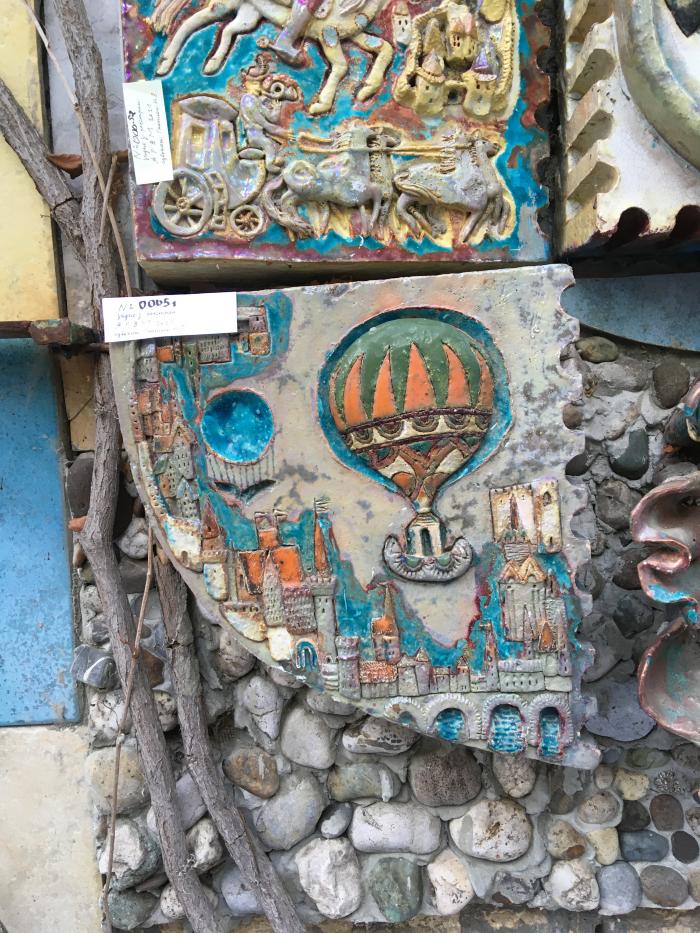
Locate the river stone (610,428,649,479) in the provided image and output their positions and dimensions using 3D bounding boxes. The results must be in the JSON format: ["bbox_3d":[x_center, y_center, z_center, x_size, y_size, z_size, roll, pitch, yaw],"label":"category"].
[{"bbox_3d":[0.278,-0.012,0.777,0.039,0.051,0.032,-2,8,2],"label":"river stone"}]

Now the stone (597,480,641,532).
[{"bbox_3d":[0.292,0.042,0.844,0.048,0.056,0.033,-2,5,0],"label":"stone"}]

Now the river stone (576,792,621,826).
[{"bbox_3d":[0.251,0.346,0.788,0.044,0.033,0.028,-1,5,0],"label":"river stone"}]

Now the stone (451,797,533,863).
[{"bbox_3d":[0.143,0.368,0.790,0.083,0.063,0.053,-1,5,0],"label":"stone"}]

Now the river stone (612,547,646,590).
[{"bbox_3d":[0.286,0.103,0.793,0.040,0.044,0.030,-2,8,2],"label":"river stone"}]

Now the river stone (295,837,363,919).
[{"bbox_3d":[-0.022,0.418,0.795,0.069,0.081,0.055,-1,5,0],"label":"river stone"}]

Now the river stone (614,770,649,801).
[{"bbox_3d":[0.283,0.320,0.786,0.034,0.031,0.024,-1,5,0],"label":"river stone"}]

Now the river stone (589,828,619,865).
[{"bbox_3d":[0.281,0.421,0.864,0.034,0.040,0.027,-2,5,0],"label":"river stone"}]

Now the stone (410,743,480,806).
[{"bbox_3d":[0.101,0.325,0.828,0.077,0.069,0.051,-2,8,2],"label":"stone"}]

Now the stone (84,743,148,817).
[{"bbox_3d":[-0.248,0.336,0.840,0.068,0.078,0.052,-2,8,2],"label":"stone"}]

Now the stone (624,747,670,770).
[{"bbox_3d":[0.298,0.292,0.783,0.046,0.023,0.024,-1,5,0],"label":"stone"}]

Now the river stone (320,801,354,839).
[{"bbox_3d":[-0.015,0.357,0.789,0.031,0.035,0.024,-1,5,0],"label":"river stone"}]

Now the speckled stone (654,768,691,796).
[{"bbox_3d":[0.382,0.373,0.925,0.041,0.031,0.028,-1,7,0],"label":"speckled stone"}]

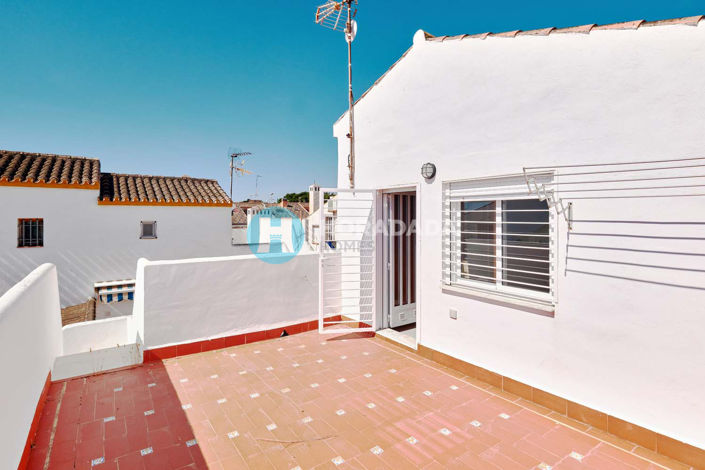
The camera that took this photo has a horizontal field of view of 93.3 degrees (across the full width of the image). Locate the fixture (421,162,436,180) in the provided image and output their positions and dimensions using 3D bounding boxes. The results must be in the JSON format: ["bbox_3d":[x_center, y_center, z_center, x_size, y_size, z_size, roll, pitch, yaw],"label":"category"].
[{"bbox_3d":[0.887,-0.738,3.857,0.090,0.185,0.185,-2,2,-37],"label":"fixture"}]

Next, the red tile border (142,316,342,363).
[{"bbox_3d":[-1.357,1.434,4.778,2.777,0.146,0.025,-2,2,-34],"label":"red tile border"}]

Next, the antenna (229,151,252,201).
[{"bbox_3d":[-4.205,-2.159,12.500,0.850,2.000,0.500,0,2,12],"label":"antenna"}]

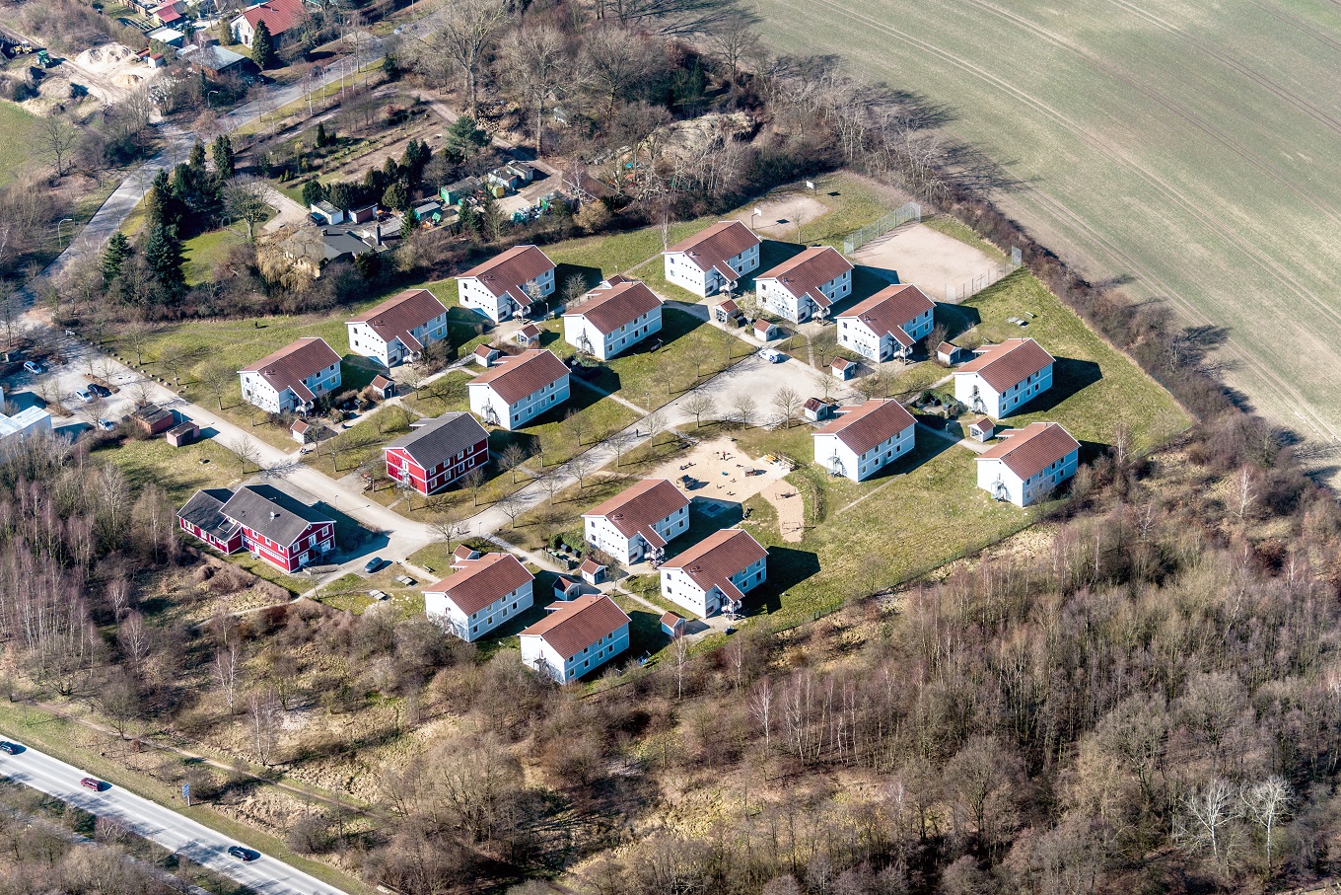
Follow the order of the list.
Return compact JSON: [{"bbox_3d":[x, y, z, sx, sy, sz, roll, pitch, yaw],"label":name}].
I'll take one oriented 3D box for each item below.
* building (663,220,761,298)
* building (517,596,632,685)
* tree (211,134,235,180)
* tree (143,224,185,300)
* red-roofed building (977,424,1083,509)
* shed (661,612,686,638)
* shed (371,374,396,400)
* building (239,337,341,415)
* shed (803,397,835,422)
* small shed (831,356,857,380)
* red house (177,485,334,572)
[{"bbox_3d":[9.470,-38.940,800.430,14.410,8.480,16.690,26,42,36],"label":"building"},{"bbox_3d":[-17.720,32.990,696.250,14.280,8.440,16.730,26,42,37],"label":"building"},{"bbox_3d":[-101.507,-65.969,883.339,5.222,10.463,5.222,-2,33,0],"label":"tree"},{"bbox_3d":[-109.294,-40.480,838.440,8.353,16.565,8.353,-2,33,0],"label":"tree"},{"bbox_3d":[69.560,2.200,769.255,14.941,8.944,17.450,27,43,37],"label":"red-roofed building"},{"bbox_3d":[0.678,32.798,730.191,3.931,3.666,3.418,-28,41,-35],"label":"shed"},{"bbox_3d":[-56.200,-12.190,766.710,3.450,3.150,3.750,26,42,36],"label":"shed"},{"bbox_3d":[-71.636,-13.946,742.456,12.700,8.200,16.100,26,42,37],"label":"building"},{"bbox_3d":[28.480,-7.650,759.380,3.880,3.350,3.280,-27,40,-33],"label":"shed"},{"bbox_3d":[35.647,-16.437,804.932,3.418,3.666,3.931,27,43,37],"label":"small shed"},{"bbox_3d":[-80.540,13.940,760.790,28.620,8.910,16.140,26,41,36],"label":"red house"}]

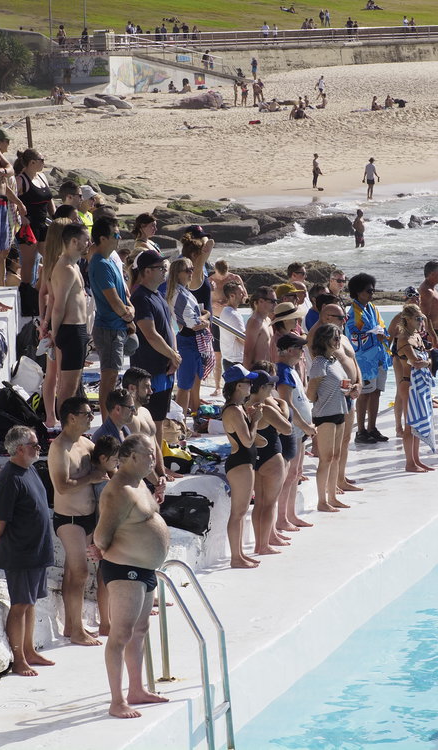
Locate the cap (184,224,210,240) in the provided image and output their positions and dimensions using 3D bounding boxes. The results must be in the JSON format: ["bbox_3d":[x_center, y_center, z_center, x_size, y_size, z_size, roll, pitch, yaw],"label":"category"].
[{"bbox_3d":[-0.208,-1.315,30.400,0.260,0.140,0.180,6,7,14],"label":"cap"}]

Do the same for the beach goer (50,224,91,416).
[{"bbox_3d":[-1.144,-0.279,25.380,0.310,1.770,0.490,1,6,21],"label":"beach goer"}]

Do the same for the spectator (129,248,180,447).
[{"bbox_3d":[-0.494,-0.078,25.600,0.420,1.780,0.500,1,5,20],"label":"spectator"}]

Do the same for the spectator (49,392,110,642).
[{"bbox_3d":[-1.016,1.028,23.650,0.370,1.740,0.480,3,6,38],"label":"spectator"}]

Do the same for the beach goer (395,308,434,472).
[{"bbox_3d":[1.995,0.110,33.776,0.380,1.670,0.460,1,6,22],"label":"beach goer"}]

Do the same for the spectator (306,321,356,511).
[{"bbox_3d":[1.050,0.395,31.000,0.380,1.730,0.450,0,5,22],"label":"spectator"}]

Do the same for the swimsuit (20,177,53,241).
[{"bbox_3d":[-1.730,-1.573,31.300,0.250,0.630,0.340,2,6,31],"label":"swimsuit"}]

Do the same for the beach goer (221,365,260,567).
[{"bbox_3d":[0.181,0.753,27.700,0.340,1.660,0.420,-1,5,8],"label":"beach goer"}]

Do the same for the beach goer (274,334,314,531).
[{"bbox_3d":[0.683,0.501,29.400,0.380,1.730,0.480,0,5,16],"label":"beach goer"}]

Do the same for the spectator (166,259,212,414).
[{"bbox_3d":[-0.272,-0.254,29.400,0.400,1.600,0.420,1,5,20],"label":"spectator"}]

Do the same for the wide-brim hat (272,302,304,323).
[{"bbox_3d":[0.704,-0.638,33.600,0.370,0.140,0.340,-16,1,0],"label":"wide-brim hat"}]

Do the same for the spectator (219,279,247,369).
[{"bbox_3d":[0.175,-0.169,37.200,0.320,1.750,0.480,-1,5,5],"label":"spectator"}]

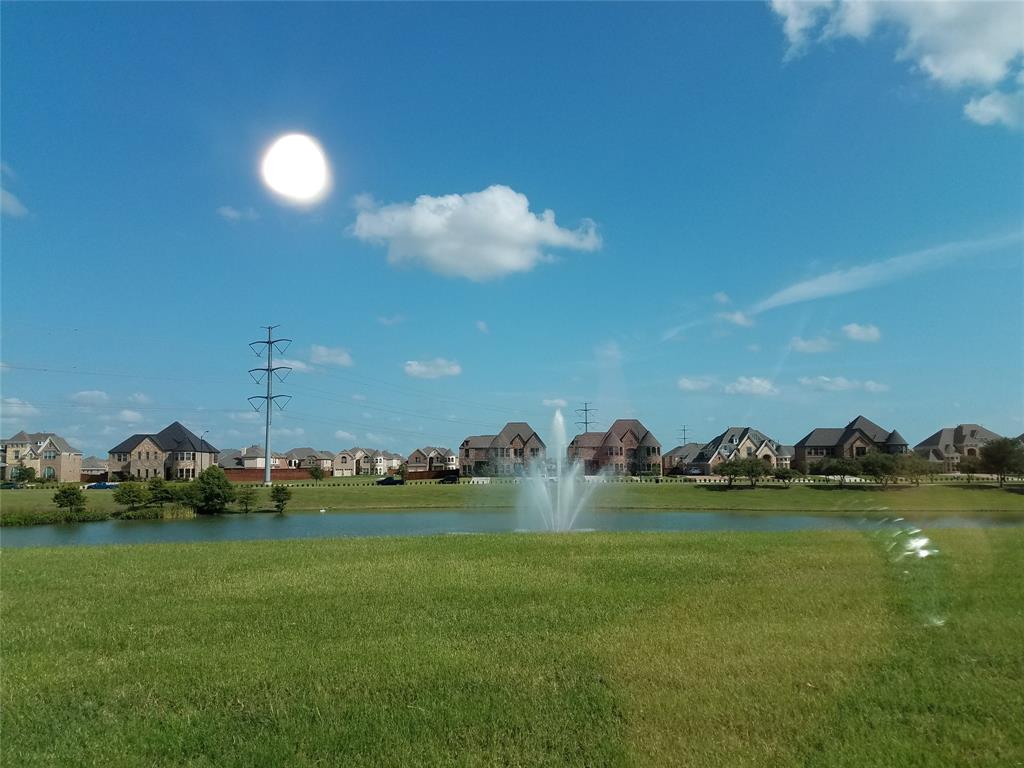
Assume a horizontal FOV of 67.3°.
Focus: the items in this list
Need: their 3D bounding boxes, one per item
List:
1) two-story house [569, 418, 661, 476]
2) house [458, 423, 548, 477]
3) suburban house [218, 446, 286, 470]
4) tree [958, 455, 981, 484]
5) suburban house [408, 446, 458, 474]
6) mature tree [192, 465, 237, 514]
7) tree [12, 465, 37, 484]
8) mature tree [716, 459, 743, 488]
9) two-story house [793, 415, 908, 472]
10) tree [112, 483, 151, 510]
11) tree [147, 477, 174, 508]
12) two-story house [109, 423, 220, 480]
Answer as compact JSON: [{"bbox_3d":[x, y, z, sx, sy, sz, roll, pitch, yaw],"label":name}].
[{"bbox_3d":[23.038,14.577,175.438,19.300,12.910,16.000,-1,-6,0],"label":"two-story house"},{"bbox_3d":[-2.003,15.106,176.607,19.200,12.200,16.000,-1,-6,0],"label":"house"},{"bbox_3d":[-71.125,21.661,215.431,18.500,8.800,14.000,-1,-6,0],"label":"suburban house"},{"bbox_3d":[87.632,16.335,146.998,4.580,5.690,4.450,-1,-6,0],"label":"tree"},{"bbox_3d":[-25.309,24.243,246.441,15.500,9.000,14.000,-1,-6,0],"label":"suburban house"},{"bbox_3d":[-41.036,14.540,106.089,6.070,6.840,5.890,-1,-6,0],"label":"mature tree"},{"bbox_3d":[-102.685,19.060,162.000,5.060,4.190,4.910,-1,-6,0],"label":"tree"},{"bbox_3d":[39.026,16.059,138.000,4.670,5.380,4.670,-1,-6,0],"label":"mature tree"},{"bbox_3d":[72.147,13.732,168.628,22.500,12.600,16.000,-1,-6,0],"label":"two-story house"},{"bbox_3d":[-53.926,15.802,109.000,5.390,3.680,5.390,-1,-6,0],"label":"tree"},{"bbox_3d":[-49.816,15.377,109.000,3.970,4.540,3.970,-1,-6,0],"label":"tree"},{"bbox_3d":[-78.157,15.288,174.718,18.920,13.390,14.500,-1,-6,0],"label":"two-story house"}]

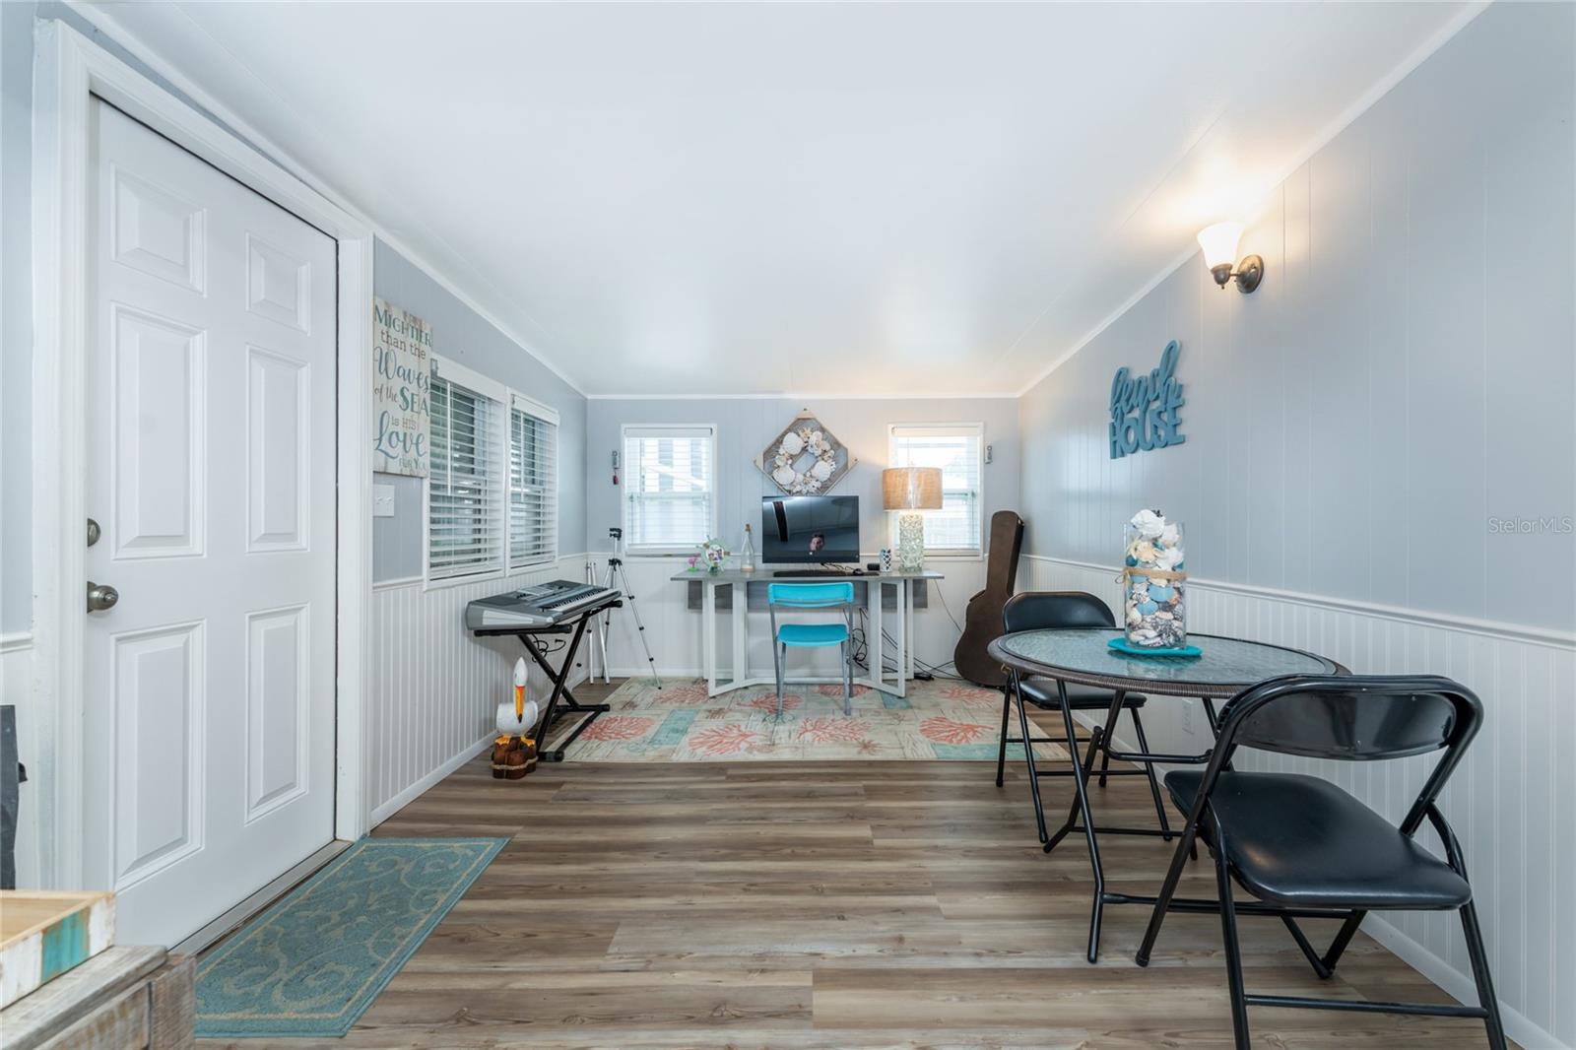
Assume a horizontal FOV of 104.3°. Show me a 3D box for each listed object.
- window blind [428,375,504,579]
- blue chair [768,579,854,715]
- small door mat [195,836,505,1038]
[{"bbox_3d":[-1.456,-0.211,2.848,0.060,0.888,0.618,0,0,2],"label":"window blind"},{"bbox_3d":[0.137,0.693,3.590,0.465,0.745,0.455,0,0,1],"label":"blue chair"},{"bbox_3d":[-1.185,1.060,1.685,0.510,0.010,0.820,0,0,-1],"label":"small door mat"}]

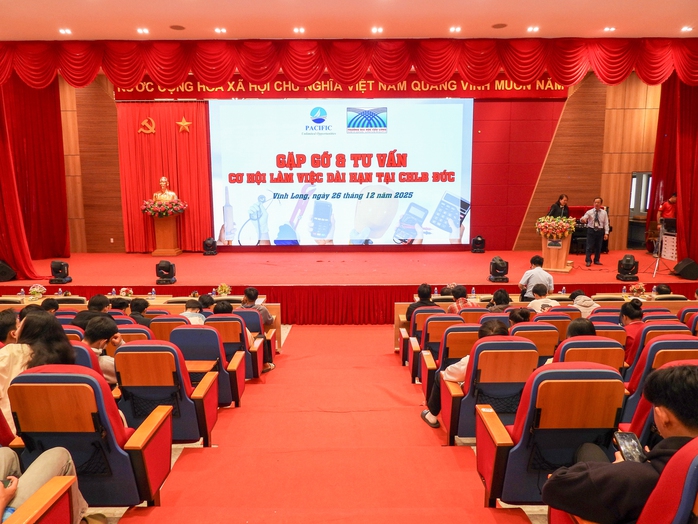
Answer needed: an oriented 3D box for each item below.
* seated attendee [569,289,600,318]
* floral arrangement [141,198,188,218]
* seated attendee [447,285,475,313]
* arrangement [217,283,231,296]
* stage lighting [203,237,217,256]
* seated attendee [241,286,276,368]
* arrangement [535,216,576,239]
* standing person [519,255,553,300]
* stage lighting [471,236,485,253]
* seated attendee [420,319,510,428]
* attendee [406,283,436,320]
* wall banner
[{"bbox_3d":[3.280,0.930,6.930,0.500,1.130,0.820,0,8,0],"label":"seated attendee"},{"bbox_3d":[-5.355,-1.540,14.065,1.380,0.540,0.720,0,7,0],"label":"floral arrangement"},{"bbox_3d":[1.514,0.866,6.768,0.500,1.180,0.760,0,7,0],"label":"seated attendee"},{"bbox_3d":[-2.100,0.472,8.170,0.250,0.240,0.240,0,8,-1],"label":"arrangement"},{"bbox_3d":[-4.050,-0.439,14.150,0.410,0.500,0.360,0,8,-1],"label":"stage lighting"},{"bbox_3d":[-1.270,0.900,6.870,0.520,1.220,0.780,0,8,0],"label":"seated attendee"},{"bbox_3d":[4.576,-0.757,10.700,0.880,0.500,0.480,4,9,28],"label":"arrangement"},{"bbox_3d":[2.968,0.649,7.649,0.520,1.570,0.380,-1,7,-8],"label":"standing person"},{"bbox_3d":[3.980,-0.537,14.856,0.400,0.520,0.330,0,7,0],"label":"stage lighting"},{"bbox_3d":[0.954,0.884,3.765,0.640,1.030,0.850,-1,7,-6],"label":"seated attendee"},{"bbox_3d":[0.994,0.859,6.767,0.500,1.190,0.760,0,7,0],"label":"attendee"},{"bbox_3d":[-0.212,-5.162,14.255,13.400,0.760,0.080,0,7,0],"label":"wall banner"}]

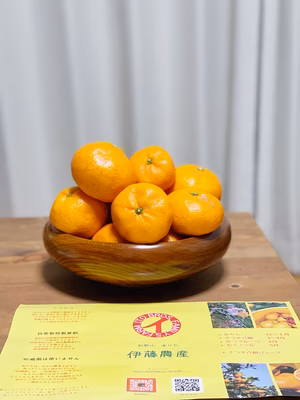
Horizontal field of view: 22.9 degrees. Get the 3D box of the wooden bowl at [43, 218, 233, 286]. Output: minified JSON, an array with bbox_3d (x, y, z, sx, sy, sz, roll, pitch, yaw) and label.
[{"bbox_3d":[-0.015,0.052,0.922,0.233,0.067,0.233,-1,15,0],"label":"wooden bowl"}]

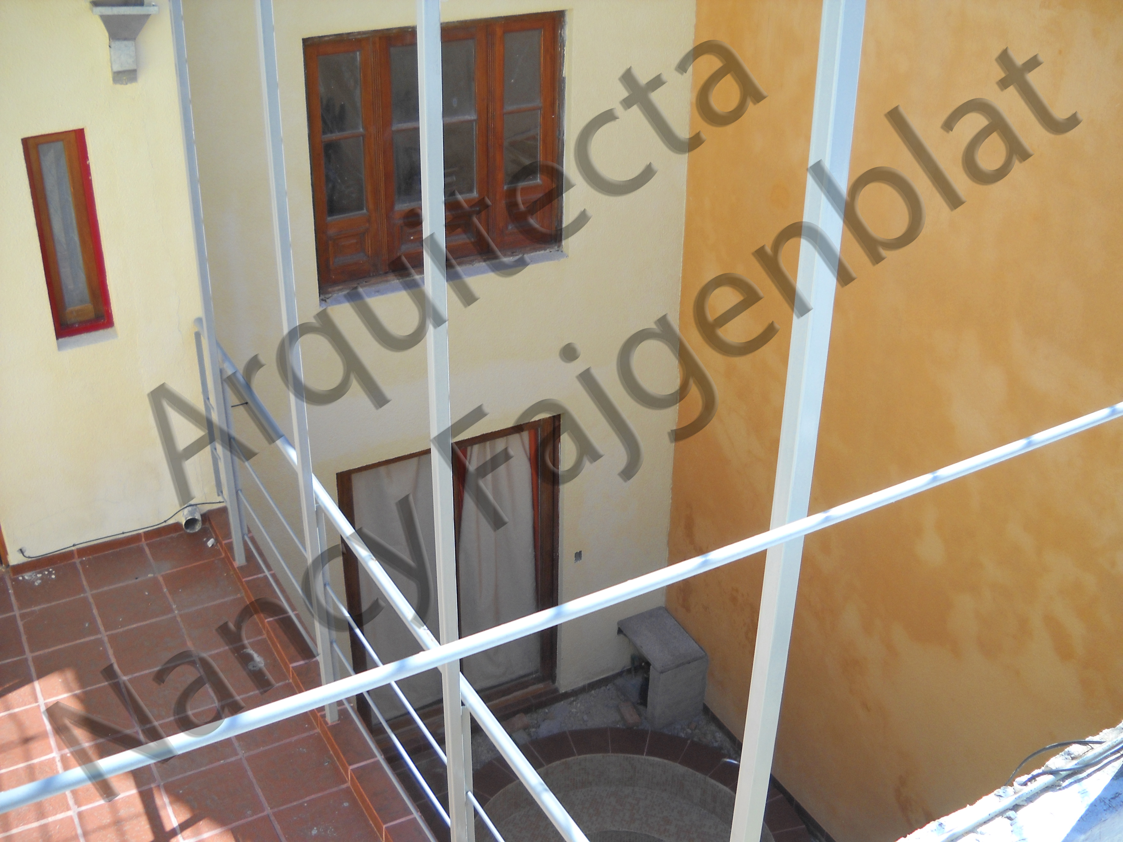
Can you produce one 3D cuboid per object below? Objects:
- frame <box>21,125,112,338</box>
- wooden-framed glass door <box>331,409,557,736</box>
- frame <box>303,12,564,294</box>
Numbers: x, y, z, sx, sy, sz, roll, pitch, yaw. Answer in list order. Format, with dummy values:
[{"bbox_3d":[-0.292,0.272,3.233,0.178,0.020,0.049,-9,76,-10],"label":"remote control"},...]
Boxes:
[{"bbox_3d":[-2.065,-0.784,5.162,0.238,0.870,0.100,-14,32,-26],"label":"frame"},{"bbox_3d":[-0.679,1.051,7.849,1.454,2.124,0.100,-14,31,-26],"label":"wooden-framed glass door"},{"bbox_3d":[-0.644,-1.427,6.554,1.458,1.333,0.100,-14,31,-26],"label":"frame"}]

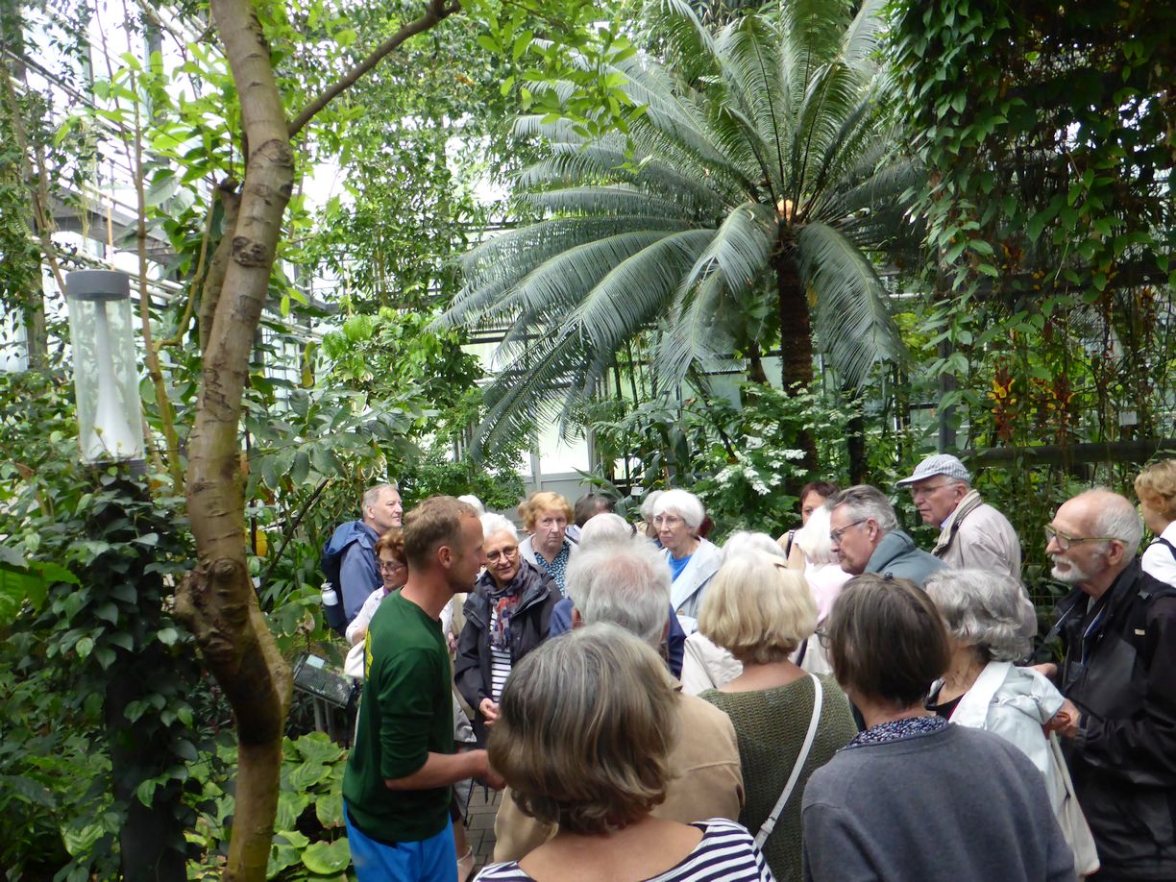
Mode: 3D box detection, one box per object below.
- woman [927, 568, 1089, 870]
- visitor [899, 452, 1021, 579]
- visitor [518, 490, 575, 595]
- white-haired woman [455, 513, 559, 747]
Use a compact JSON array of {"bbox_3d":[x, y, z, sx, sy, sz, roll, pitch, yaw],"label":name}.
[{"bbox_3d":[0.950,1.080,1.950,0.400,1.600,0.480,-2,3,-6],"label":"woman"},{"bbox_3d":[1.370,0.930,3.070,0.420,1.750,0.500,-3,3,-22],"label":"visitor"},{"bbox_3d":[-0.135,1.030,3.600,0.480,1.620,0.330,-2,3,-3],"label":"visitor"},{"bbox_3d":[-0.255,1.075,3.130,0.460,1.610,0.350,-1,3,12],"label":"white-haired woman"}]

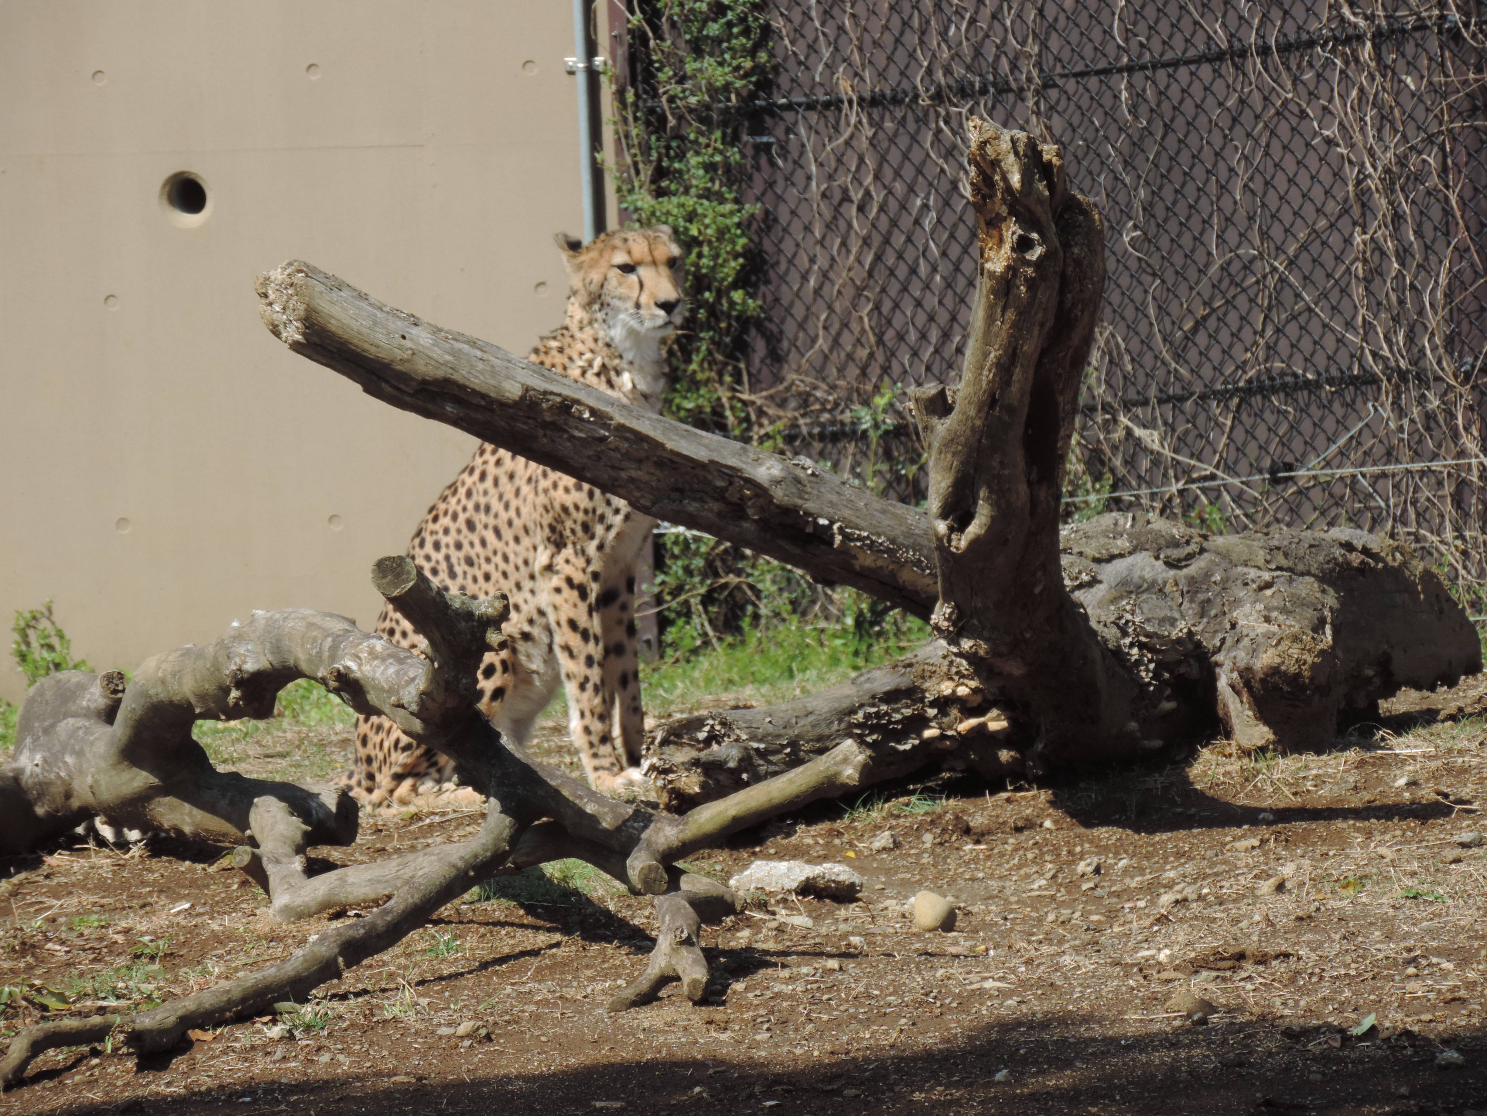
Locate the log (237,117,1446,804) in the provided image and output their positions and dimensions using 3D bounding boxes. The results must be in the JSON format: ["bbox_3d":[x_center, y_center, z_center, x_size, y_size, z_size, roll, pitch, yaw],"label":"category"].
[{"bbox_3d":[0.218,-0.191,27.000,2.100,1.140,0.950,-4,5,-15],"label":"log"}]

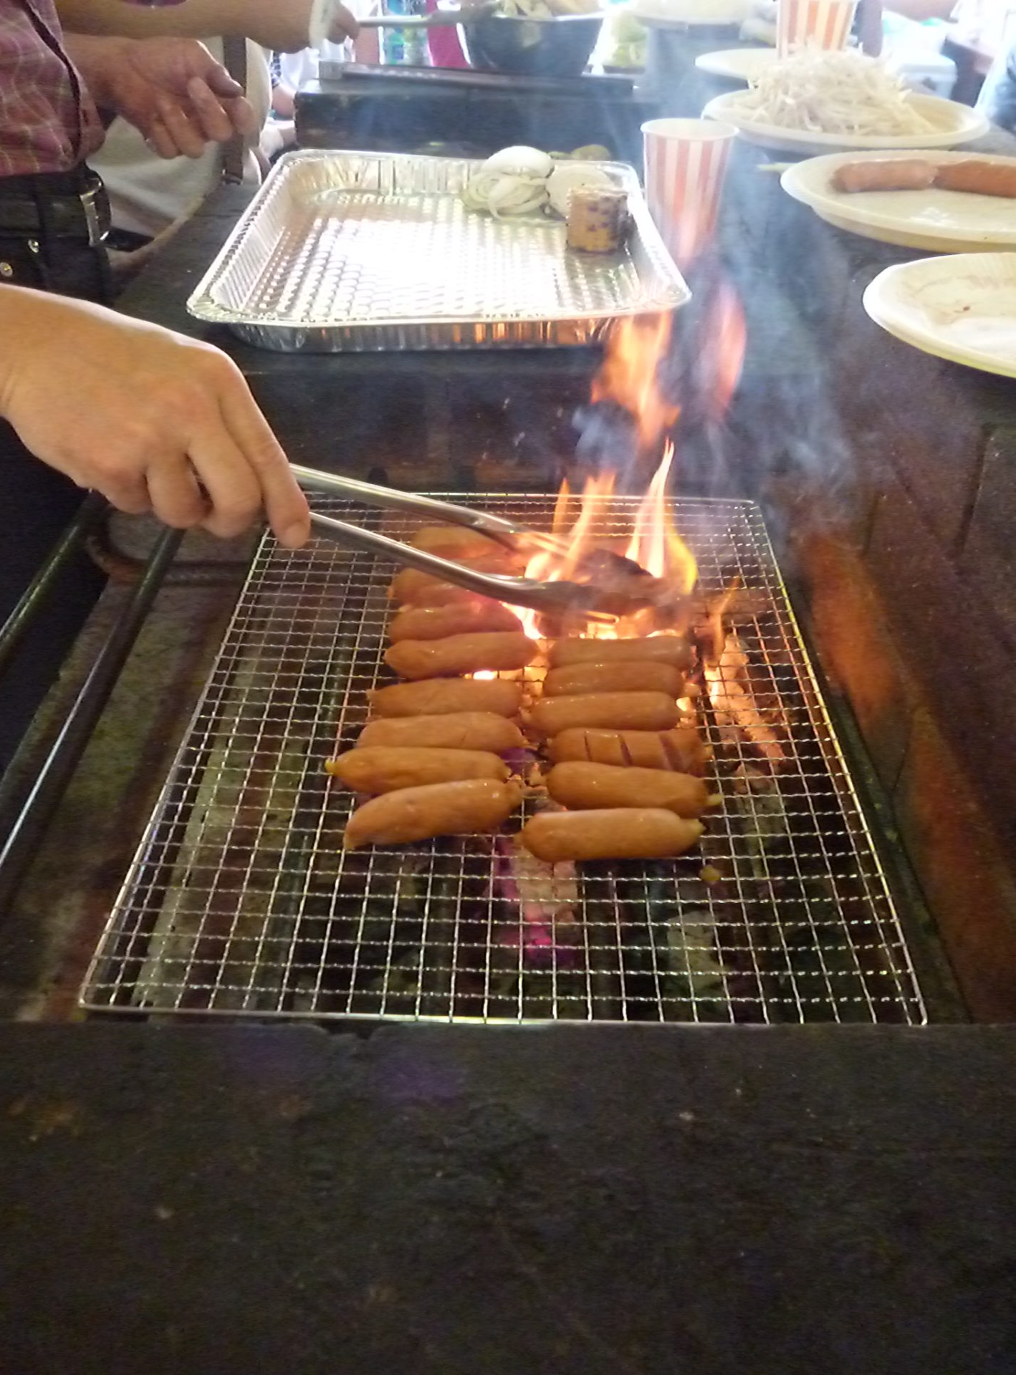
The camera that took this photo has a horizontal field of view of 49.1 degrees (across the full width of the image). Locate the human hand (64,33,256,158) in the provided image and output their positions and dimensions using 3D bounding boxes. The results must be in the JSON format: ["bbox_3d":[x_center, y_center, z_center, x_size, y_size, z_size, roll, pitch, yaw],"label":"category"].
[{"bbox_3d":[-0.256,-0.437,0.820,0.140,0.082,0.078,7,36,-16],"label":"human hand"}]

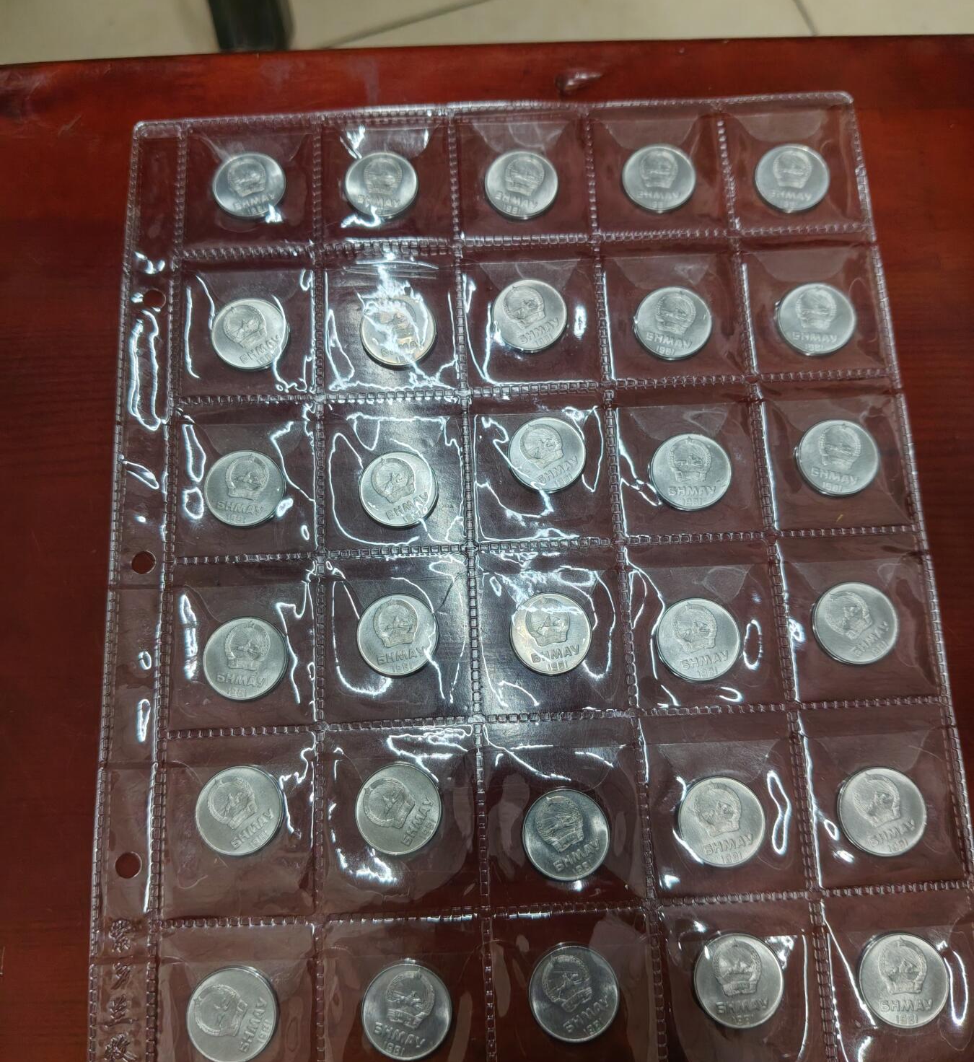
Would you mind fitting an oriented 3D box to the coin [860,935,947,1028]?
[{"bbox_3d":[0.093,0.100,0.217,0.020,0.002,0.020,-3,76,0],"label":"coin"}]

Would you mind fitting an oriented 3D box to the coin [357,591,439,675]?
[{"bbox_3d":[-0.021,0.025,0.234,0.020,0.002,0.020,-3,76,0],"label":"coin"}]

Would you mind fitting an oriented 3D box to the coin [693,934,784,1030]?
[{"bbox_3d":[0.055,0.099,0.215,0.020,0.002,0.020,-3,76,0],"label":"coin"}]

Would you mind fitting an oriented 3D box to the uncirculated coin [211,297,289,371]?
[{"bbox_3d":[-0.062,-0.051,0.254,0.020,0.002,0.020,-3,76,0],"label":"uncirculated coin"}]

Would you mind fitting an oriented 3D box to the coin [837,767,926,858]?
[{"bbox_3d":[0.091,0.064,0.224,0.020,0.002,0.020,-3,76,0],"label":"coin"}]

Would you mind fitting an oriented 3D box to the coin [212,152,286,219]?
[{"bbox_3d":[-0.065,-0.094,0.265,0.020,0.002,0.020,-3,75,-1],"label":"coin"}]

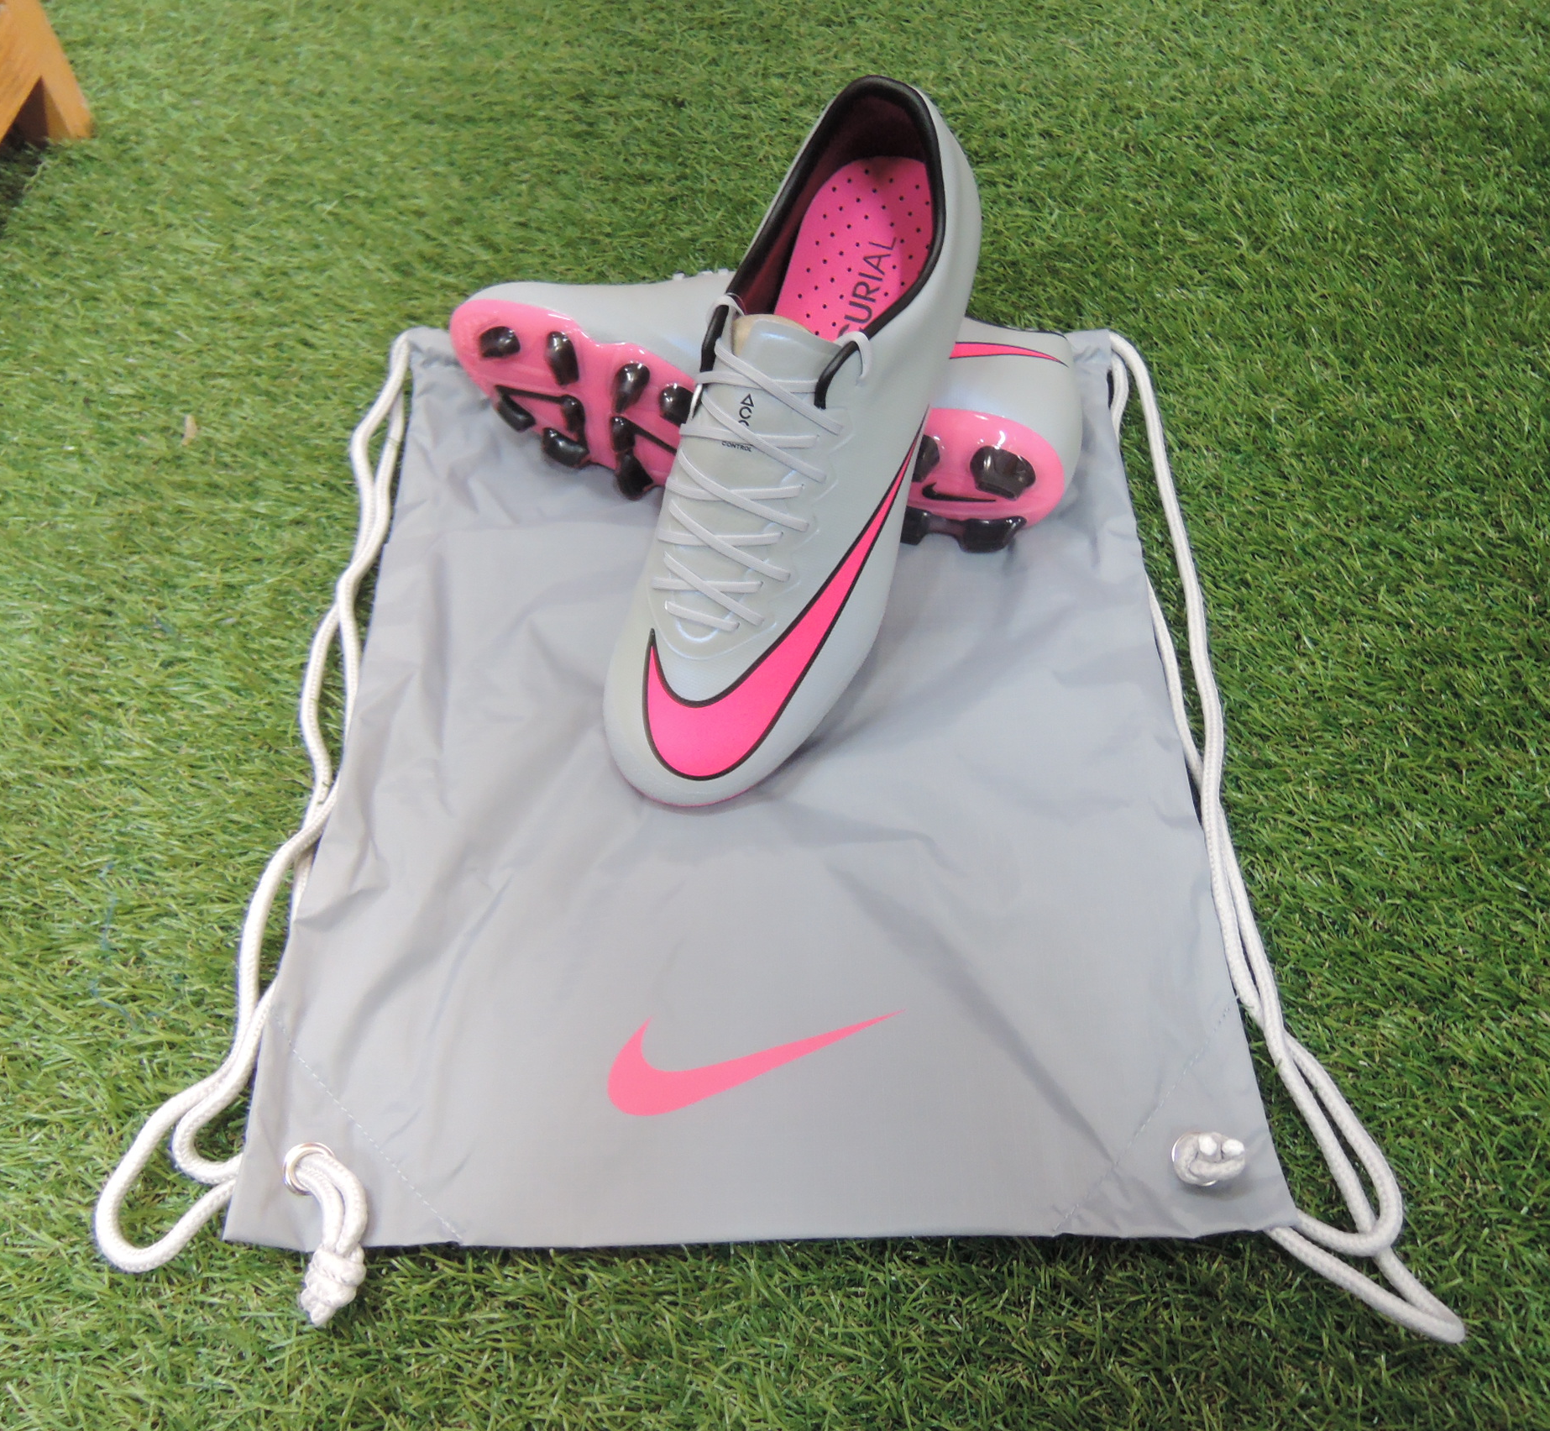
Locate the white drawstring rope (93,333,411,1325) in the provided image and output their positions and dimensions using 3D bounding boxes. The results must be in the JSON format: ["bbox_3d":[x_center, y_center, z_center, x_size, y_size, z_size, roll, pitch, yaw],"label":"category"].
[{"bbox_3d":[-0.184,0.000,0.541,0.093,0.022,0.458,0,58,0],"label":"white drawstring rope"}]

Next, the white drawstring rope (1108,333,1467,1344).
[{"bbox_3d":[0.174,0.002,0.540,0.087,0.022,0.460,0,58,0],"label":"white drawstring rope"}]

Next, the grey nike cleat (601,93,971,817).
[{"bbox_3d":[0.004,-0.097,0.500,0.097,0.103,0.282,18,85,17],"label":"grey nike cleat"}]

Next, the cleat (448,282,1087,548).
[{"bbox_3d":[-0.005,-0.150,0.582,0.282,0.097,0.103,12,58,10],"label":"cleat"}]

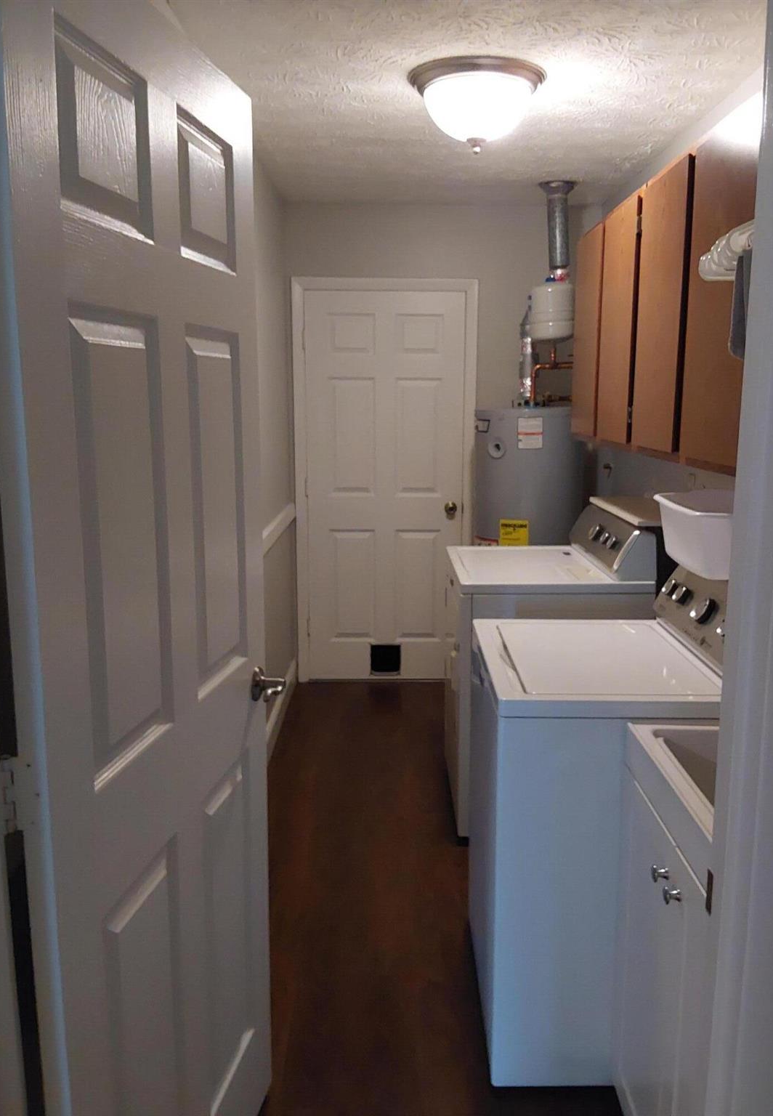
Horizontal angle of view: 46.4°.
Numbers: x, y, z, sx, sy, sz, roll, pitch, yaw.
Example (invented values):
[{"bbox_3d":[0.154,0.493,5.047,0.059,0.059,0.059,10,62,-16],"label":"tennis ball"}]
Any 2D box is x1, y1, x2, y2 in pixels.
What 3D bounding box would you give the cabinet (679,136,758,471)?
[{"bbox_3d":[0.910,-0.590,2.042,0.324,0.773,0.465,0,10,0],"label":"cabinet"}]

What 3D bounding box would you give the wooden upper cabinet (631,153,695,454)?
[{"bbox_3d":[0.912,-0.672,2.499,0.324,0.773,0.465,0,10,0],"label":"wooden upper cabinet"}]

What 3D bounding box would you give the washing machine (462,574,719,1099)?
[{"bbox_3d":[0.558,0.588,2.210,0.672,1.085,0.677,0,10,0],"label":"washing machine"}]

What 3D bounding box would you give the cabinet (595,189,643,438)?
[{"bbox_3d":[0.914,-0.754,2.954,0.324,0.773,0.459,0,10,0],"label":"cabinet"}]

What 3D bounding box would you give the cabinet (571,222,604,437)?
[{"bbox_3d":[0.916,-0.833,3.393,0.324,0.773,0.432,0,10,0],"label":"cabinet"}]

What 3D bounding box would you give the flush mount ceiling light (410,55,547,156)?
[{"bbox_3d":[0.271,-1.323,2.712,0.410,0.217,0.410,0,10,0],"label":"flush mount ceiling light"}]

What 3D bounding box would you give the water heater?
[{"bbox_3d":[0.684,-0.002,4.413,0.522,1.466,0.522,0,10,0],"label":"water heater"}]

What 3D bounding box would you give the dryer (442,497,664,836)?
[{"bbox_3d":[0.569,0.384,3.381,0.660,1.105,0.732,0,10,0],"label":"dryer"}]

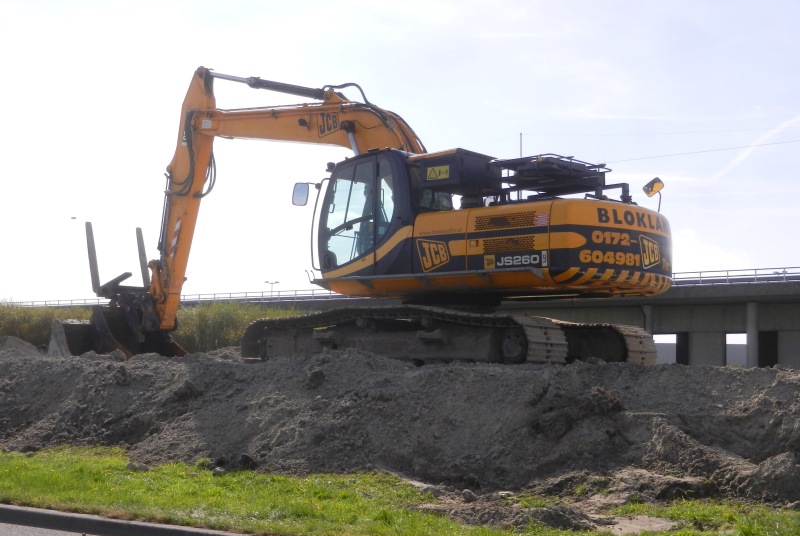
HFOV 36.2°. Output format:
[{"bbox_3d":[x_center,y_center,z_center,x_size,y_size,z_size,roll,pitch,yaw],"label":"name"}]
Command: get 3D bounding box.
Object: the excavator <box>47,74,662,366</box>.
[{"bbox_3d":[-1.255,-0.909,18.880,11.400,5.120,3.500,-3,-4,42],"label":"excavator"}]

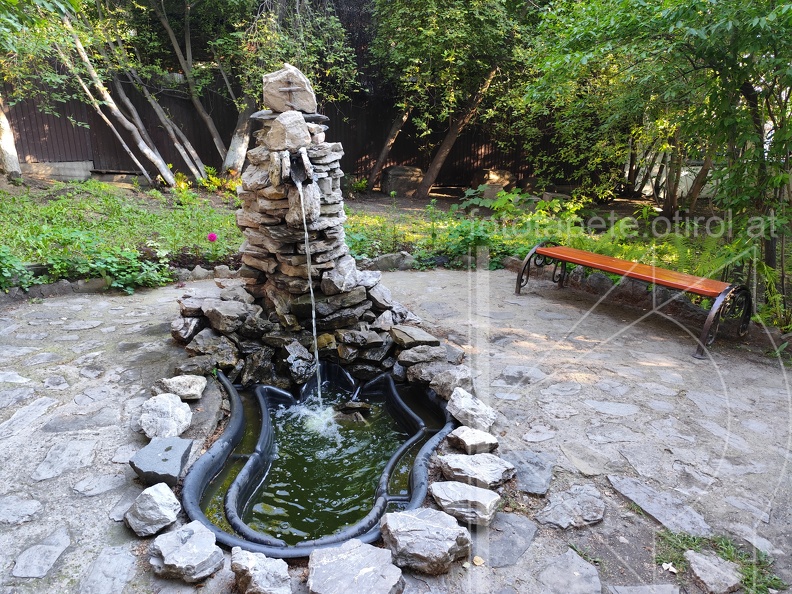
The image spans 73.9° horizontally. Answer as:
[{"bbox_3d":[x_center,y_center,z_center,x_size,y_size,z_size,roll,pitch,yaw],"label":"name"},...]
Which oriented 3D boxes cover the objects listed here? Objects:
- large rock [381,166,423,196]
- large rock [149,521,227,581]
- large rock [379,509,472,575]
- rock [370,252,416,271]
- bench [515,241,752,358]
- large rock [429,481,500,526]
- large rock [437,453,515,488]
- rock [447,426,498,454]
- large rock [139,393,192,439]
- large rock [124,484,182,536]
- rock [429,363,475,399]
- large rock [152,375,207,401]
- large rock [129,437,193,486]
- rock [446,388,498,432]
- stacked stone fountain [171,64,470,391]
[{"bbox_3d":[0.156,-2.742,12.600,0.980,0.690,0.750,1,15,8],"label":"large rock"},{"bbox_3d":[-0.736,0.897,1.865,0.240,0.124,0.189,-7,15,-19],"label":"large rock"},{"bbox_3d":[0.113,0.931,2.008,0.320,0.150,0.225,7,18,19],"label":"large rock"},{"bbox_3d":[-0.026,-0.461,6.861,0.612,0.217,0.319,-1,15,0],"label":"rock"},{"bbox_3d":[2.060,-0.082,4.801,0.720,0.510,1.880,-10,20,-33],"label":"bench"},{"bbox_3d":[0.301,0.880,2.259,0.285,0.110,0.170,9,19,26],"label":"large rock"},{"bbox_3d":[0.380,0.817,2.491,0.325,0.100,0.185,5,18,15],"label":"large rock"},{"bbox_3d":[0.392,0.746,2.724,0.230,0.100,0.145,8,18,21],"label":"rock"},{"bbox_3d":[-1.219,0.631,2.793,0.249,0.197,0.244,-5,15,-15],"label":"large rock"},{"bbox_3d":[-0.959,0.836,2.080,0.202,0.144,0.185,-7,15,-19],"label":"large rock"},{"bbox_3d":[0.362,0.541,3.267,0.245,0.165,0.190,6,18,17],"label":"rock"},{"bbox_3d":[-1.331,0.556,3.244,0.302,0.121,0.174,-4,15,-10],"label":"large rock"},{"bbox_3d":[-1.084,0.758,2.436,0.246,0.123,0.294,-4,15,-10],"label":"large rock"},{"bbox_3d":[0.426,0.644,2.995,0.175,0.135,0.320,-8,19,-27],"label":"rock"},{"bbox_3d":[-0.675,-0.594,3.798,2.150,2.050,1.500,-1,15,0],"label":"stacked stone fountain"}]

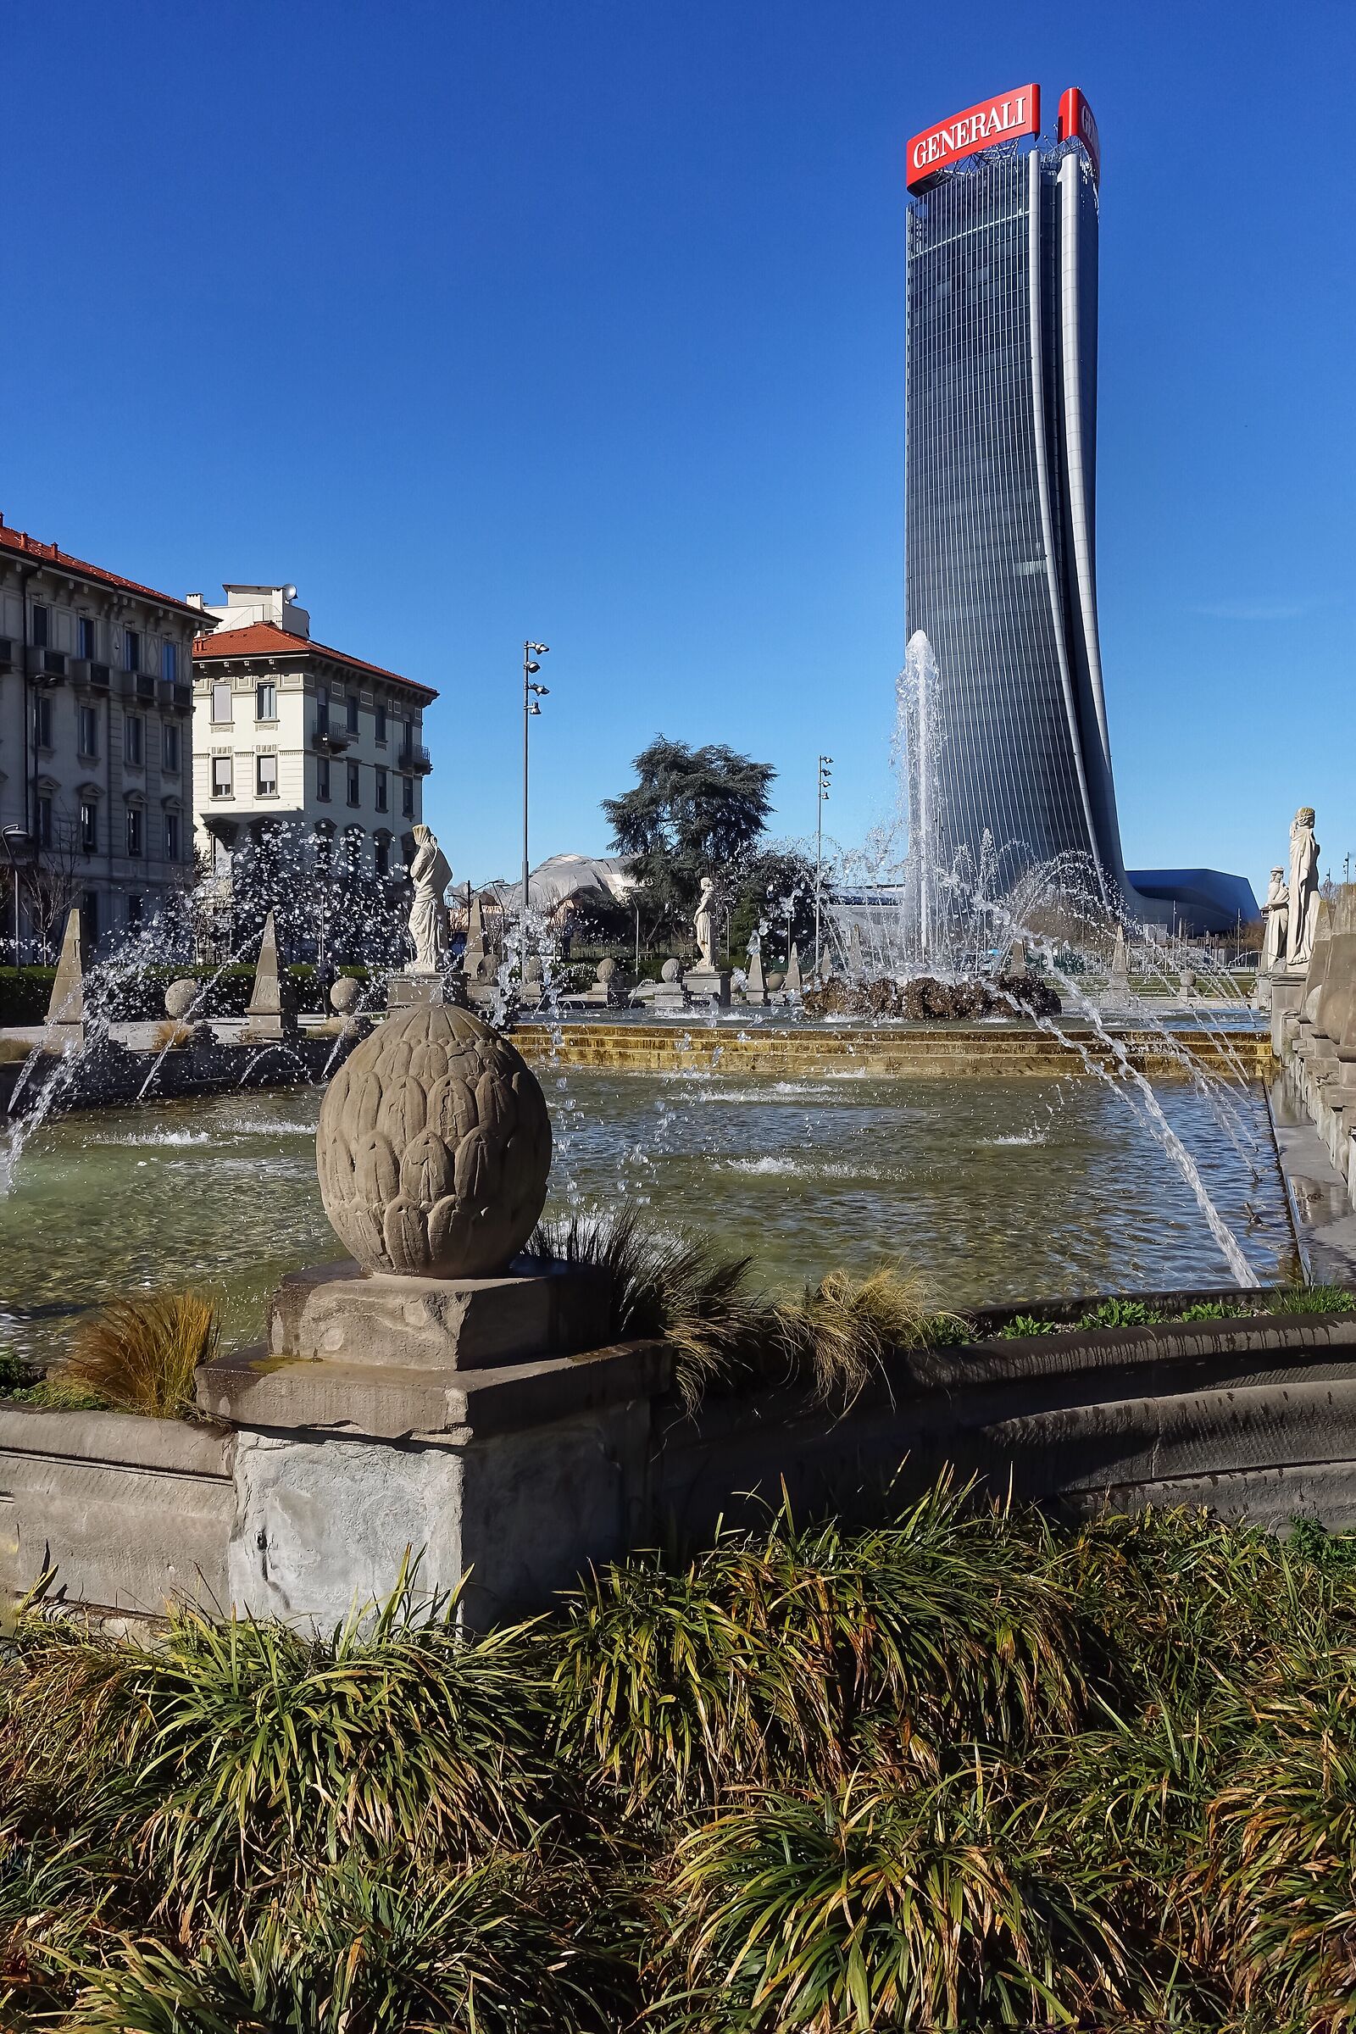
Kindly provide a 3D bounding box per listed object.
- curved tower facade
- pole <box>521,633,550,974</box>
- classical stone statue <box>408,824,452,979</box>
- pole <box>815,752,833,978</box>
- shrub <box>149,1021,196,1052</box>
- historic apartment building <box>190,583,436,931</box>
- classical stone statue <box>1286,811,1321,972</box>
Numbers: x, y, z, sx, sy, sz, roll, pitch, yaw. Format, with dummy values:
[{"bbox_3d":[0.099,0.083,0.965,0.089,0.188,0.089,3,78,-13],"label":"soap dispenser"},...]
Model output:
[{"bbox_3d":[76.300,-107.383,408.808,46.000,192.000,42.000,1,2,30],"label":"curved tower facade"},{"bbox_3d":[-4.673,-6.386,59.531,0.850,12.000,0.500,0,2,12],"label":"pole"},{"bbox_3d":[-4.445,-2.094,32.200,0.750,2.650,0.750,-1,2,-21],"label":"classical stone statue"},{"bbox_3d":[7.629,-7.448,93.097,0.800,12.000,0.500,0,2,12],"label":"pole"},{"bbox_3d":[-7.410,0.280,26.500,0.650,0.460,0.620,0,2,0],"label":"shrub"},{"bbox_3d":[-23.800,-13.497,105.626,14.000,23.400,17.000,1,2,17],"label":"historic apartment building"},{"bbox_3d":[10.035,-2.026,29.000,0.550,2.650,0.580,2,3,44],"label":"classical stone statue"}]

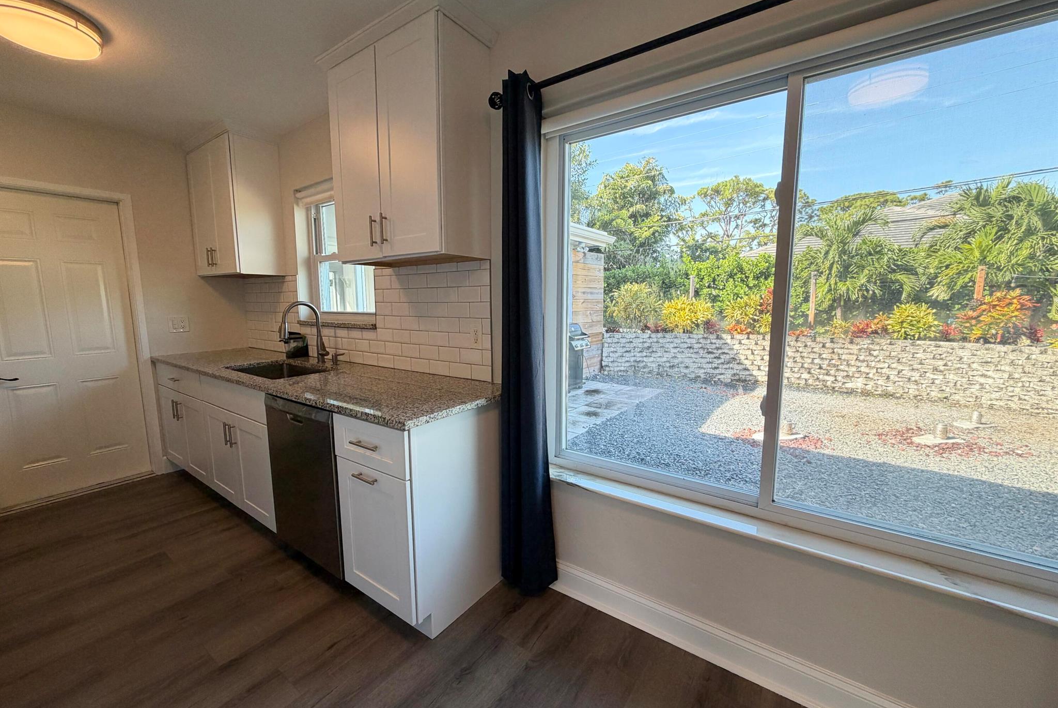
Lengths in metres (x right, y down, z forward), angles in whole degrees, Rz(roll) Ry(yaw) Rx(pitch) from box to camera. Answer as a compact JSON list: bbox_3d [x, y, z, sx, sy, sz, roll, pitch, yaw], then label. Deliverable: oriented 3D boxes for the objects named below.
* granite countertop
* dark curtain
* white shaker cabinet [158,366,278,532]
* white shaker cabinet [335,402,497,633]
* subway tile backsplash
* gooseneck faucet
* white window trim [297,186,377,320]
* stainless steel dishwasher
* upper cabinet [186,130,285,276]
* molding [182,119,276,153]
[{"bbox_3d":[-1.415,0.103,2.574,2.935,0.032,0.655,5,9,36],"label":"granite countertop"},{"bbox_3d":[-0.012,-0.020,1.825,0.240,2.200,0.125,5,9,36],"label":"dark curtain"},{"bbox_3d":[-1.861,0.510,2.966,1.807,0.878,0.633,5,9,36],"label":"white shaker cabinet"},{"bbox_3d":[-0.428,0.642,1.937,0.465,0.878,0.632,5,9,36],"label":"white shaker cabinet"},{"bbox_3d":[-1.298,-0.249,2.840,2.752,0.598,0.018,5,9,36],"label":"subway tile backsplash"},{"bbox_3d":[-1.409,-0.127,2.690,0.115,0.398,0.275,5,9,36],"label":"gooseneck faucet"},{"bbox_3d":[-1.264,-0.666,2.831,0.925,0.925,0.105,5,9,36],"label":"white window trim"},{"bbox_3d":[-0.879,0.582,2.243,0.620,0.820,0.618,5,9,36],"label":"stainless steel dishwasher"},{"bbox_3d":[-2.196,-1.051,3.206,0.762,0.918,0.318,5,9,36],"label":"upper cabinet"},{"bbox_3d":[-2.196,-1.522,3.125,0.805,0.063,0.350,5,9,36],"label":"molding"}]

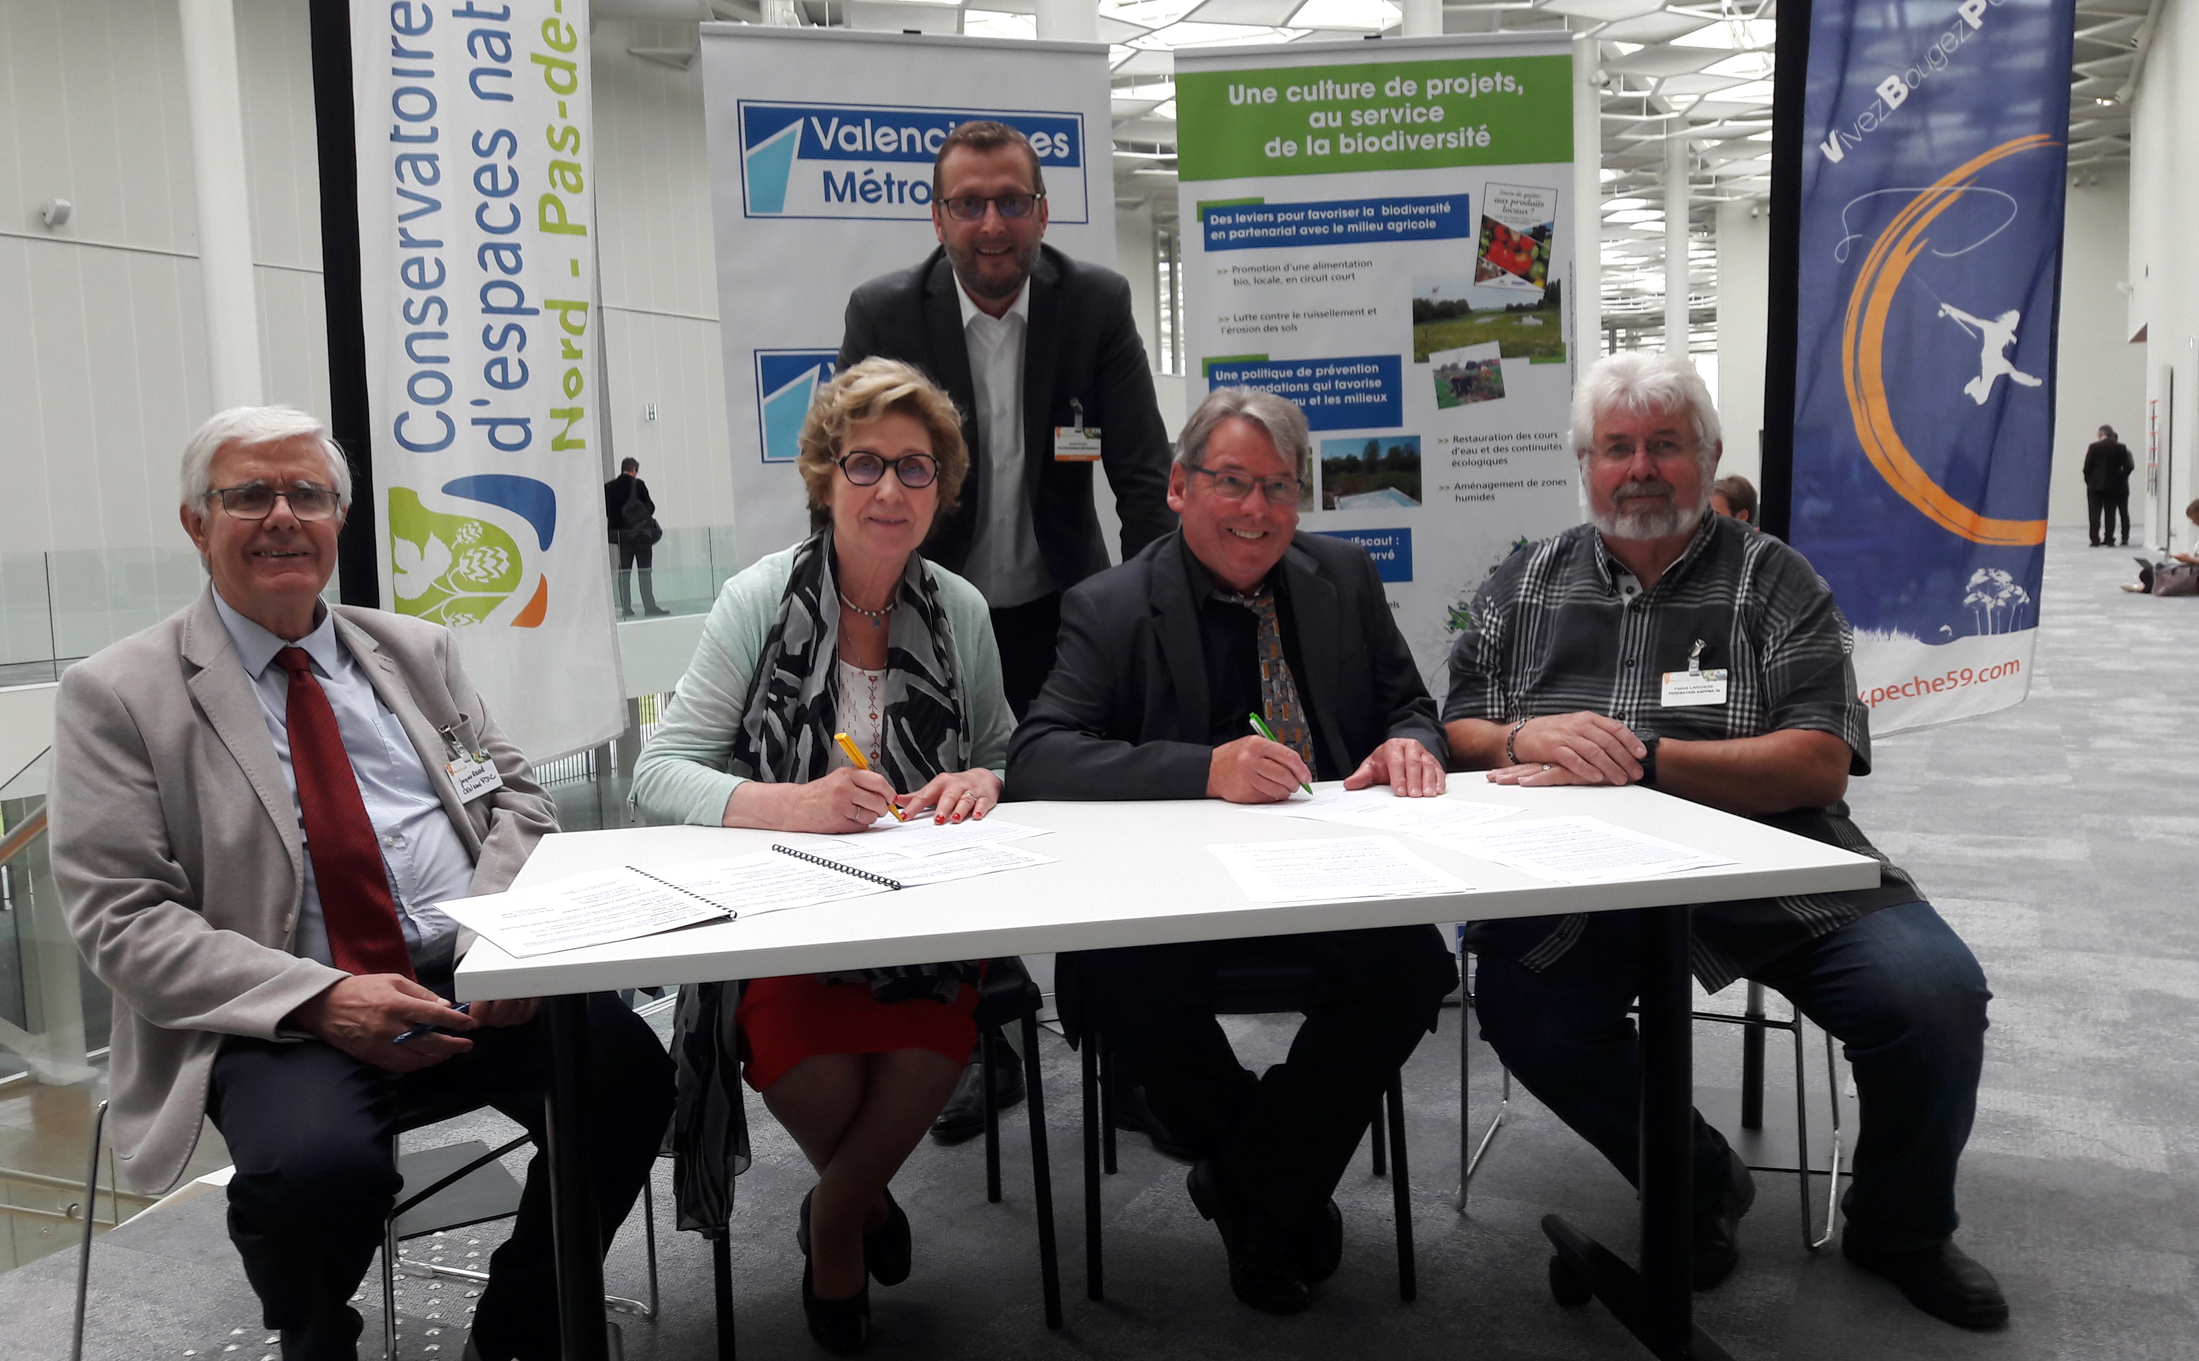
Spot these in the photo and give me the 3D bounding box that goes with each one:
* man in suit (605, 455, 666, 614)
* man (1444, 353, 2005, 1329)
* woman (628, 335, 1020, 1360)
[{"bbox_3d":[-5.317,-1.606,20.223,0.550,1.770,0.420,1,6,27],"label":"man in suit"},{"bbox_3d":[0.847,0.186,2.604,0.720,1.320,0.780,-1,6,14],"label":"man"},{"bbox_3d":[-0.372,0.241,2.415,0.520,1.330,0.700,-3,6,-9],"label":"woman"}]

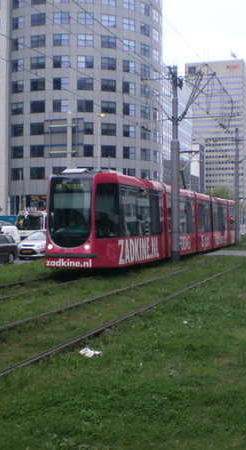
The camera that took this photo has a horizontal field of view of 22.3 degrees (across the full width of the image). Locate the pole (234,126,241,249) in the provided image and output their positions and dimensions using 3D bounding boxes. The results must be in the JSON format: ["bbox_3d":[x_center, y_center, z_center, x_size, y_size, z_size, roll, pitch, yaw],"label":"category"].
[{"bbox_3d":[8.050,-2.640,43.700,0.330,8.370,0.330,0,0,0],"label":"pole"}]

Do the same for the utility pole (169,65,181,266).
[{"bbox_3d":[2.210,-2.500,26.000,0.360,8.210,0.360,0,0,0],"label":"utility pole"}]

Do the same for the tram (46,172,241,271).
[{"bbox_3d":[3.300,-0.080,34.100,2.450,3.350,30.200,0,0,19],"label":"tram"}]

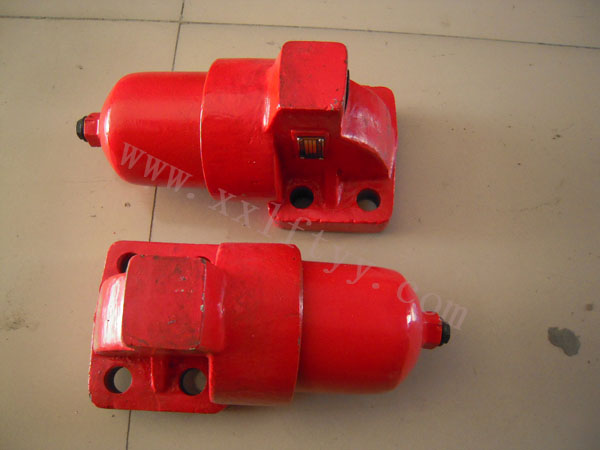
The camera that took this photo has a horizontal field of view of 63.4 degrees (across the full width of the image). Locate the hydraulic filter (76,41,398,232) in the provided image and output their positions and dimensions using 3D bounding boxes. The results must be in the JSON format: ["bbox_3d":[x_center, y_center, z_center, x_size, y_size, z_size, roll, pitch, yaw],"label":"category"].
[{"bbox_3d":[-0.043,-0.070,0.341,0.235,0.128,0.115,2,73,-2],"label":"hydraulic filter"}]

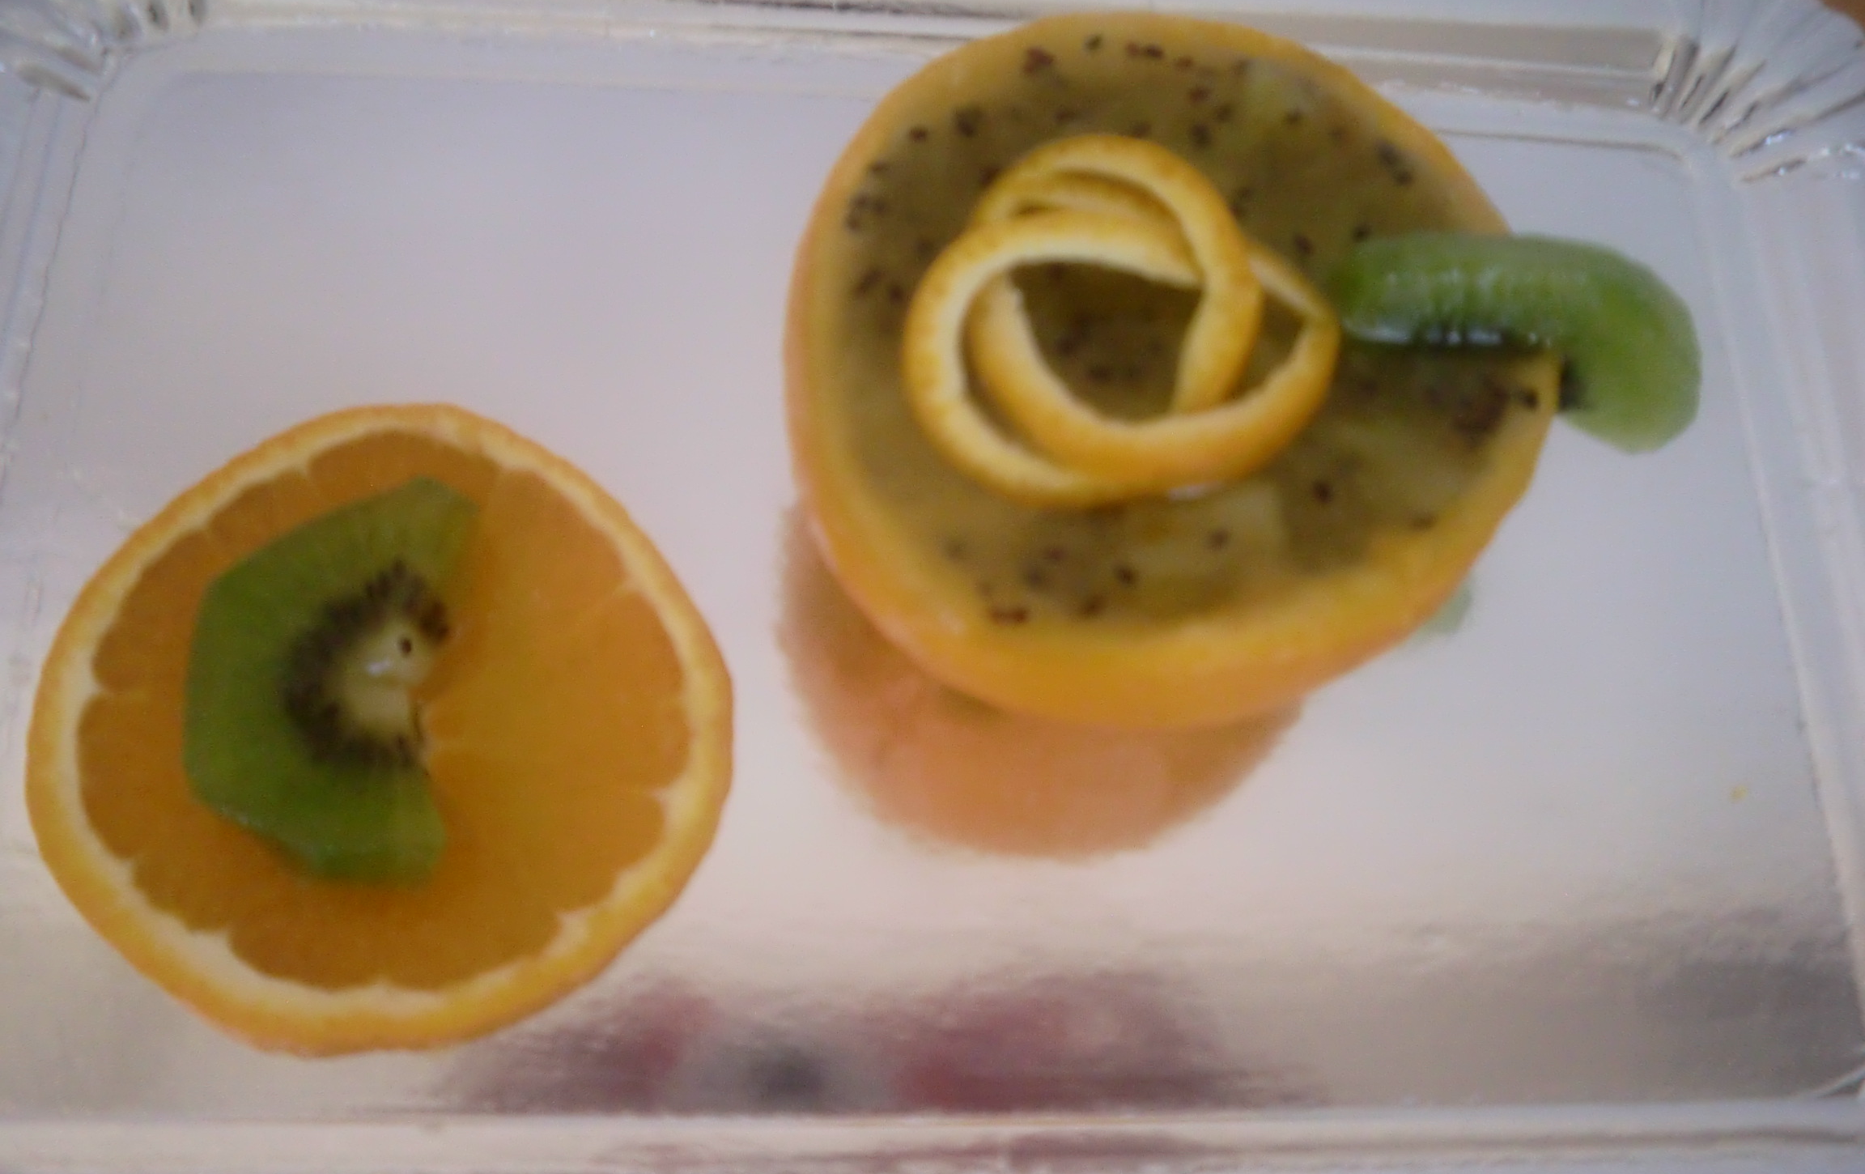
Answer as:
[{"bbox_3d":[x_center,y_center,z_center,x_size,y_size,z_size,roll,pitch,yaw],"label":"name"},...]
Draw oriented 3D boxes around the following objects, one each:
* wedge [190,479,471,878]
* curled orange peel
[{"bbox_3d":[-0.069,0.010,0.172,0.028,0.009,0.046,2,71,-5],"label":"wedge"},{"bbox_3d":[0.020,-0.028,0.160,0.046,0.016,0.040,2,71,-5],"label":"curled orange peel"}]

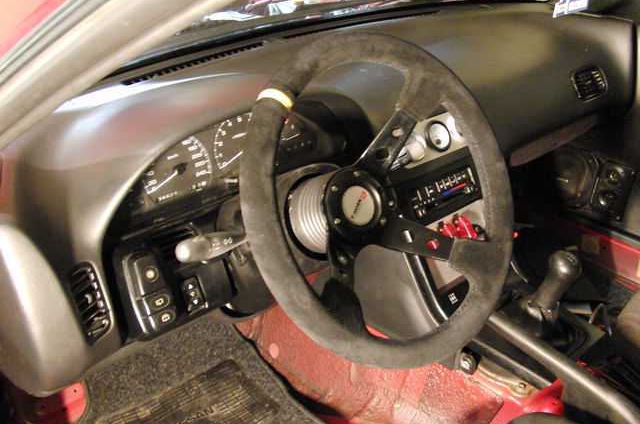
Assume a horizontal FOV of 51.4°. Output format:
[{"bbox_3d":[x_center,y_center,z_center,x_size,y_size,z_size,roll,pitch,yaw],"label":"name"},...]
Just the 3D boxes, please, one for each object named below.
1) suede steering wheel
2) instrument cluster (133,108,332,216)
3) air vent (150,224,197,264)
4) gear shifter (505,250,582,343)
[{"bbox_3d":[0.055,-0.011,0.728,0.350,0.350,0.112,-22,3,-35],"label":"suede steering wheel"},{"bbox_3d":[-0.119,-0.081,0.914,0.335,0.113,0.065,-21,8,-35],"label":"instrument cluster"},{"bbox_3d":[-0.170,0.037,0.790,0.062,0.047,0.025,-22,21,-35],"label":"air vent"},{"bbox_3d":[0.359,0.128,1.020,0.085,0.150,0.105,-22,43,-35],"label":"gear shifter"}]

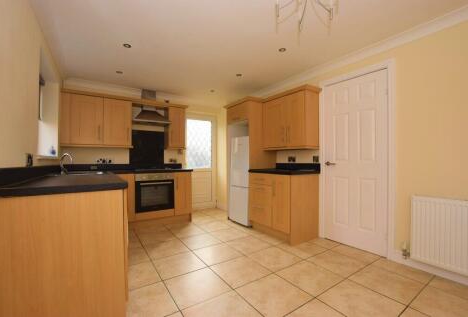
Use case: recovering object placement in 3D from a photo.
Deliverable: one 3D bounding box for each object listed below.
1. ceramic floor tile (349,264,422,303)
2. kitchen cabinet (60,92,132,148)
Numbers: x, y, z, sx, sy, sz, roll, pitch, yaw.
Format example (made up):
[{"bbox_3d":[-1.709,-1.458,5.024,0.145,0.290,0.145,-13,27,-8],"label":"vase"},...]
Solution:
[{"bbox_3d":[1.310,1.073,1.716,0.445,0.010,0.427,0,-1,-34],"label":"ceramic floor tile"},{"bbox_3d":[-2.096,-0.556,3.090,0.889,0.753,0.317,0,-1,-34],"label":"kitchen cabinet"}]

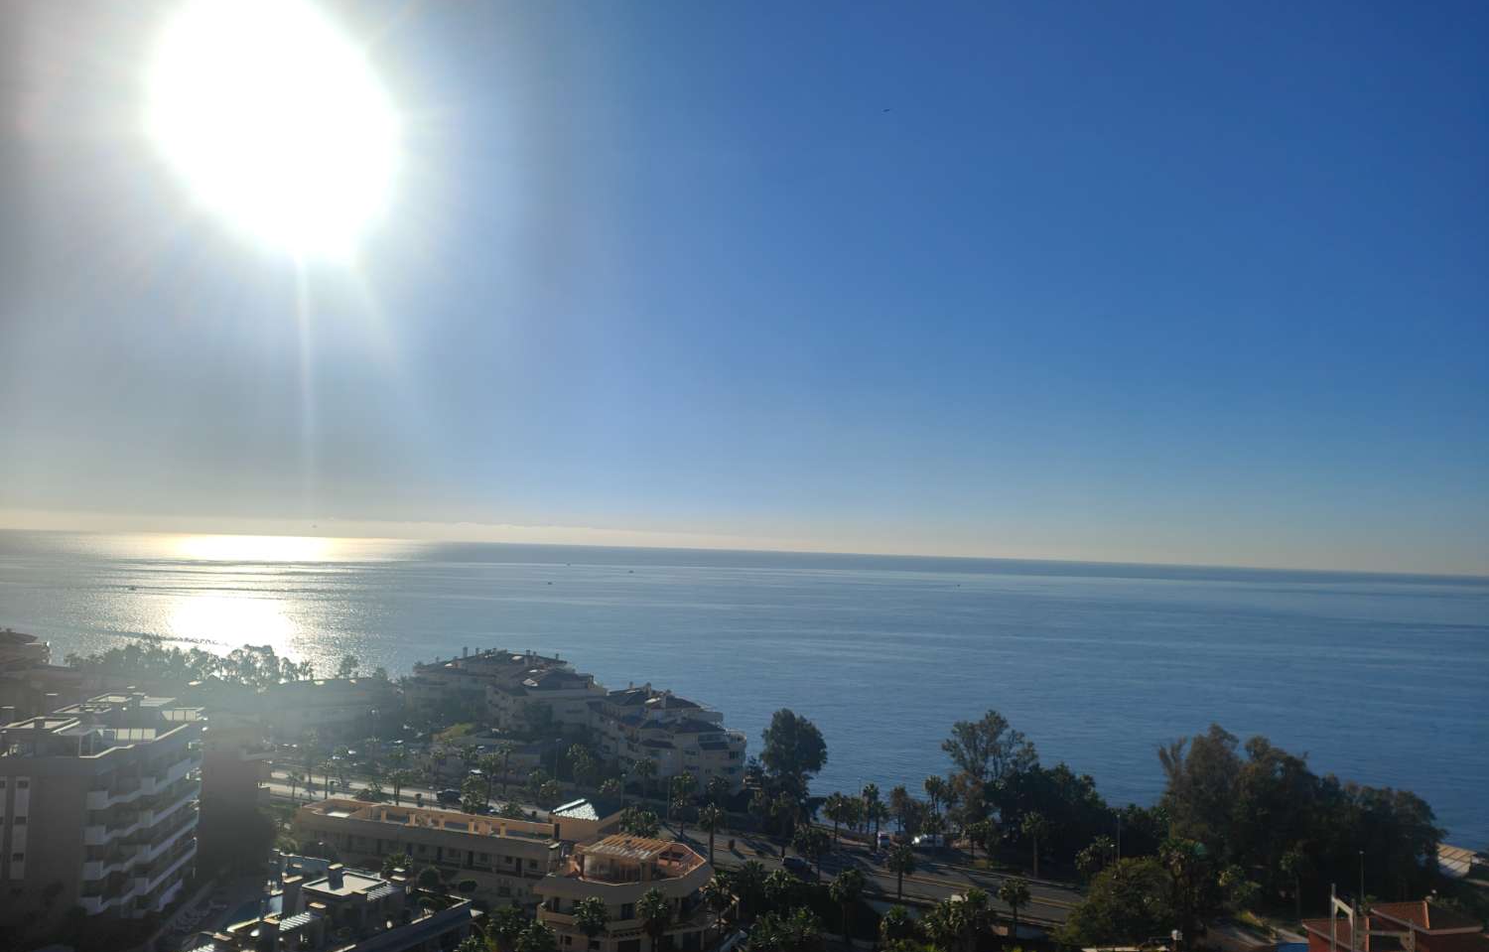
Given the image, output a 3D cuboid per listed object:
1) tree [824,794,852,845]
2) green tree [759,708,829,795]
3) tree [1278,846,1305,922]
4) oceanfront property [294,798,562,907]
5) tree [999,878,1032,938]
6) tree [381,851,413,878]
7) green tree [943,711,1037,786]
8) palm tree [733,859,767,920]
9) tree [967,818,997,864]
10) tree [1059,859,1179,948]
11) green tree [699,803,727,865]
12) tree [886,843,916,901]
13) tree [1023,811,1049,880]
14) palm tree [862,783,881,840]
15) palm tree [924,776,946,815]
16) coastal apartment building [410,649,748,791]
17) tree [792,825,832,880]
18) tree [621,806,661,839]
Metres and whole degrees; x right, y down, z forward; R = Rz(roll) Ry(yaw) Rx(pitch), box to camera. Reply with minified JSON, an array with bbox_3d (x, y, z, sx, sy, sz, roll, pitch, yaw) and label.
[{"bbox_3d":[13.832,51.389,161.059,4.200,7.696,4.200,2,-4,0],"label":"tree"},{"bbox_3d":[8.268,47.043,180.341,10.980,15.470,10.980,2,-4,0],"label":"green tree"},{"bbox_3d":[58.590,43.750,115.000,2.870,7.850,2.870,2,-4,0],"label":"tree"},{"bbox_3d":[-33.702,41.549,117.500,31.000,9.000,8.000,1,-4,20],"label":"oceanfront property"},{"bbox_3d":[27.480,44.080,109.480,3.320,6.410,3.320,2,-4,0],"label":"tree"},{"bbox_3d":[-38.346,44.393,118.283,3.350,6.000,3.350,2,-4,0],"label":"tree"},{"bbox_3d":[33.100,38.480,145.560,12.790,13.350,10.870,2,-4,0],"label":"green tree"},{"bbox_3d":[0.662,47.550,123.229,4.010,7.230,4.010,2,-4,0],"label":"palm tree"},{"bbox_3d":[33.466,51.899,153.052,4.200,6.494,4.200,2,-4,0],"label":"tree"},{"bbox_3d":[35.960,41.420,103.700,11.590,9.180,10.200,2,-4,0],"label":"tree"},{"bbox_3d":[-4.406,49.497,147.977,3.730,8.240,3.730,2,-4,0],"label":"green tree"},{"bbox_3d":[17.050,43.270,117.280,3.180,6.350,3.180,2,-4,0],"label":"tree"},{"bbox_3d":[34.190,43.730,126.910,3.300,7.840,3.300,2,-4,0],"label":"tree"},{"bbox_3d":[19.510,51.773,165.483,2.950,8.520,2.950,2,-4,0],"label":"palm tree"},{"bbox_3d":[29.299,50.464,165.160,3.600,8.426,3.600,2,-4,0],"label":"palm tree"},{"bbox_3d":[-36.150,48.974,222.234,70.000,20.500,27.000,0,-4,32],"label":"coastal apartment building"},{"bbox_3d":[8.980,50.136,143.169,5.260,7.200,5.260,2,-4,0],"label":"tree"},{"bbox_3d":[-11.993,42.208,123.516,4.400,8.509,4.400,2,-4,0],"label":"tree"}]

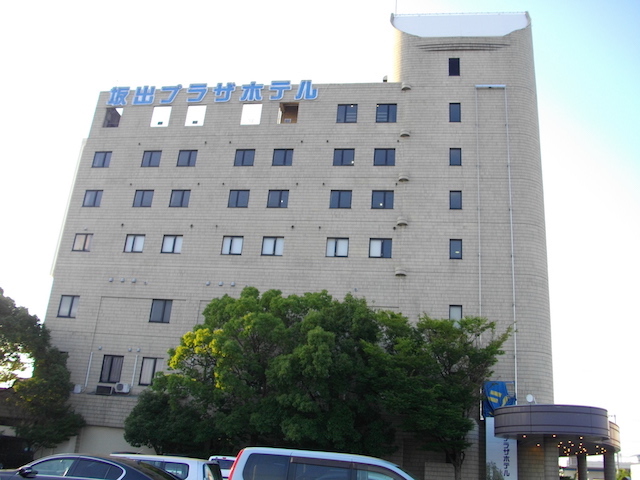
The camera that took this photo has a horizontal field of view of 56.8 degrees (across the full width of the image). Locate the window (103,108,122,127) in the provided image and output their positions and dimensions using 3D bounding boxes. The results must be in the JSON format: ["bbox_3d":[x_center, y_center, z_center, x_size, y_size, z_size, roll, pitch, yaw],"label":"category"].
[{"bbox_3d":[-13.759,-8.146,39.382,1.198,1.530,0.300,1,-21,9],"label":"window"}]

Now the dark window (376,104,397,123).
[{"bbox_3d":[4.088,-7.790,36.375,1.266,1.384,0.150,1,-21,9],"label":"dark window"}]

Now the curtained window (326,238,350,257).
[{"bbox_3d":[1.082,0.467,35.686,1.326,1.210,0.120,1,-21,10],"label":"curtained window"}]

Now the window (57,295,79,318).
[{"bbox_3d":[-14.738,3.913,34.726,1.184,1.345,0.150,1,-21,9],"label":"window"}]

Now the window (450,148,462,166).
[{"bbox_3d":[7.919,-4.846,34.585,0.669,1.199,0.150,1,-21,9],"label":"window"}]

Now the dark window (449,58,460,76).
[{"bbox_3d":[8.894,-11.371,39.047,0.682,1.402,0.120,1,-21,10],"label":"dark window"}]

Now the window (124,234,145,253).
[{"bbox_3d":[-11.388,0.226,36.384,1.243,1.171,0.150,1,-21,10],"label":"window"}]

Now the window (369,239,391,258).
[{"bbox_3d":[3.406,0.459,33.193,1.259,1.175,0.150,1,-21,9],"label":"window"}]

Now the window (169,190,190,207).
[{"bbox_3d":[-8.567,-2.537,36.310,1.252,1.196,0.150,1,-21,9],"label":"window"}]

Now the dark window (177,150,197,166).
[{"bbox_3d":[-8.534,-5.241,38.052,1.223,1.187,0.150,1,-21,10],"label":"dark window"}]

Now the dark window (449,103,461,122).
[{"bbox_3d":[8.295,-7.824,36.277,0.671,1.360,0.150,1,-21,10],"label":"dark window"}]

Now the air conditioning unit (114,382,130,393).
[{"bbox_3d":[-11.342,8.528,34.058,0.770,0.540,0.280,1,-21,10],"label":"air conditioning unit"}]

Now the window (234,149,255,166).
[{"bbox_3d":[-4.939,-5.364,39.015,1.310,1.238,0.120,1,-21,10],"label":"window"}]

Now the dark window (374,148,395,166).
[{"bbox_3d":[4.108,-5.218,37.423,1.322,1.238,0.120,1,-21,10],"label":"dark window"}]

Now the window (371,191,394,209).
[{"bbox_3d":[3.705,-2.374,34.903,1.271,1.193,0.150,1,-21,10],"label":"window"}]

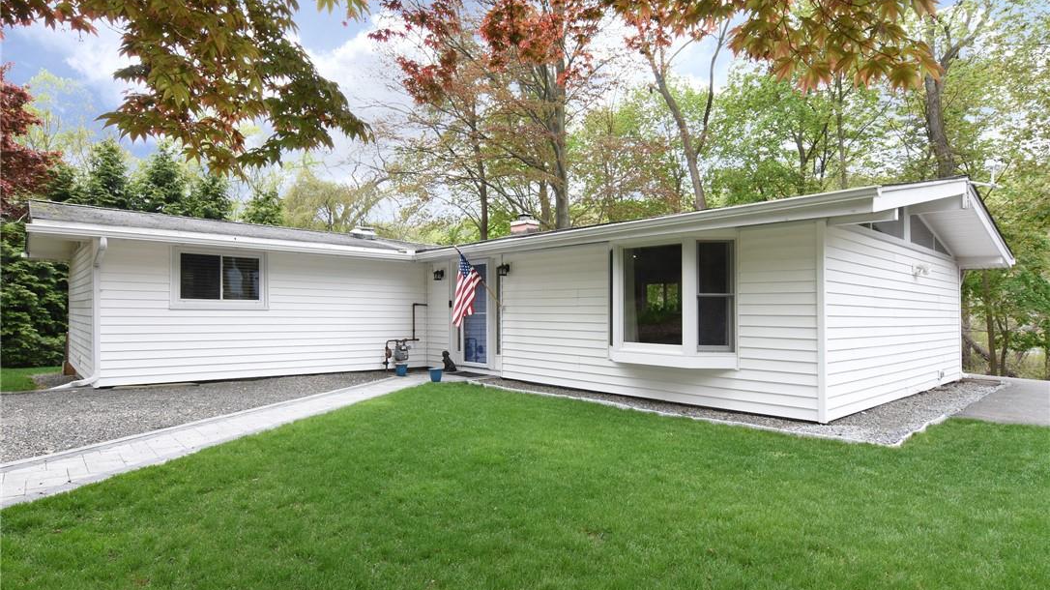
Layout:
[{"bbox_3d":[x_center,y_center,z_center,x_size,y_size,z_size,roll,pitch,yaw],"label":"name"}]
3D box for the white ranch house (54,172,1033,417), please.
[{"bbox_3d":[-0.780,-0.060,11.600,14.400,3.420,15.000,2,-3,-43],"label":"white ranch house"}]

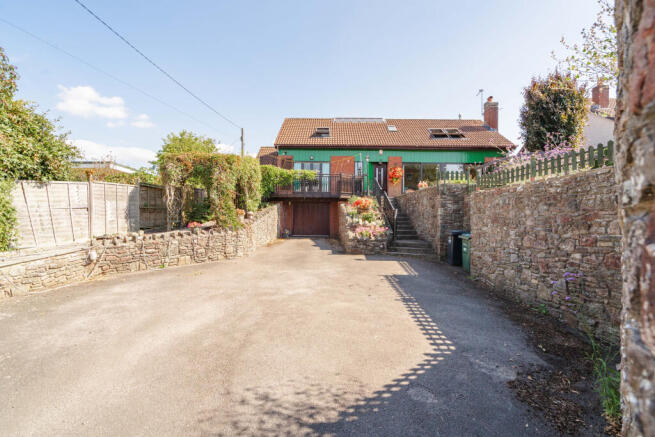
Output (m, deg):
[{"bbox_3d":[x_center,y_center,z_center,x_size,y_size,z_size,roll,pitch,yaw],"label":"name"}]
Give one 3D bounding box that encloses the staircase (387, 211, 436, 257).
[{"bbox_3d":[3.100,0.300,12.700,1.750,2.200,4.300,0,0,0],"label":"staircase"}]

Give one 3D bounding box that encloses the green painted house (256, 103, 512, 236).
[{"bbox_3d":[3.900,-3.150,20.500,14.000,8.400,8.200,0,0,0],"label":"green painted house"}]

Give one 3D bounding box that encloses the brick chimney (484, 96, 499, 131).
[{"bbox_3d":[10.800,-6.800,19.150,0.600,2.400,0.700,0,0,0],"label":"brick chimney"}]

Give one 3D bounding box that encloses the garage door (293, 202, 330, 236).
[{"bbox_3d":[-0.930,0.040,17.200,2.150,2.000,0.120,0,0,0],"label":"garage door"}]

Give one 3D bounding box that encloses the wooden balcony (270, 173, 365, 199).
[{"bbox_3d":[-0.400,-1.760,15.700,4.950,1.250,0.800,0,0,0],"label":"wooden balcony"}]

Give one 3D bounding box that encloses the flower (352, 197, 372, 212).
[{"bbox_3d":[1.610,-0.640,13.400,0.900,0.740,0.800,0,0,0],"label":"flower"}]

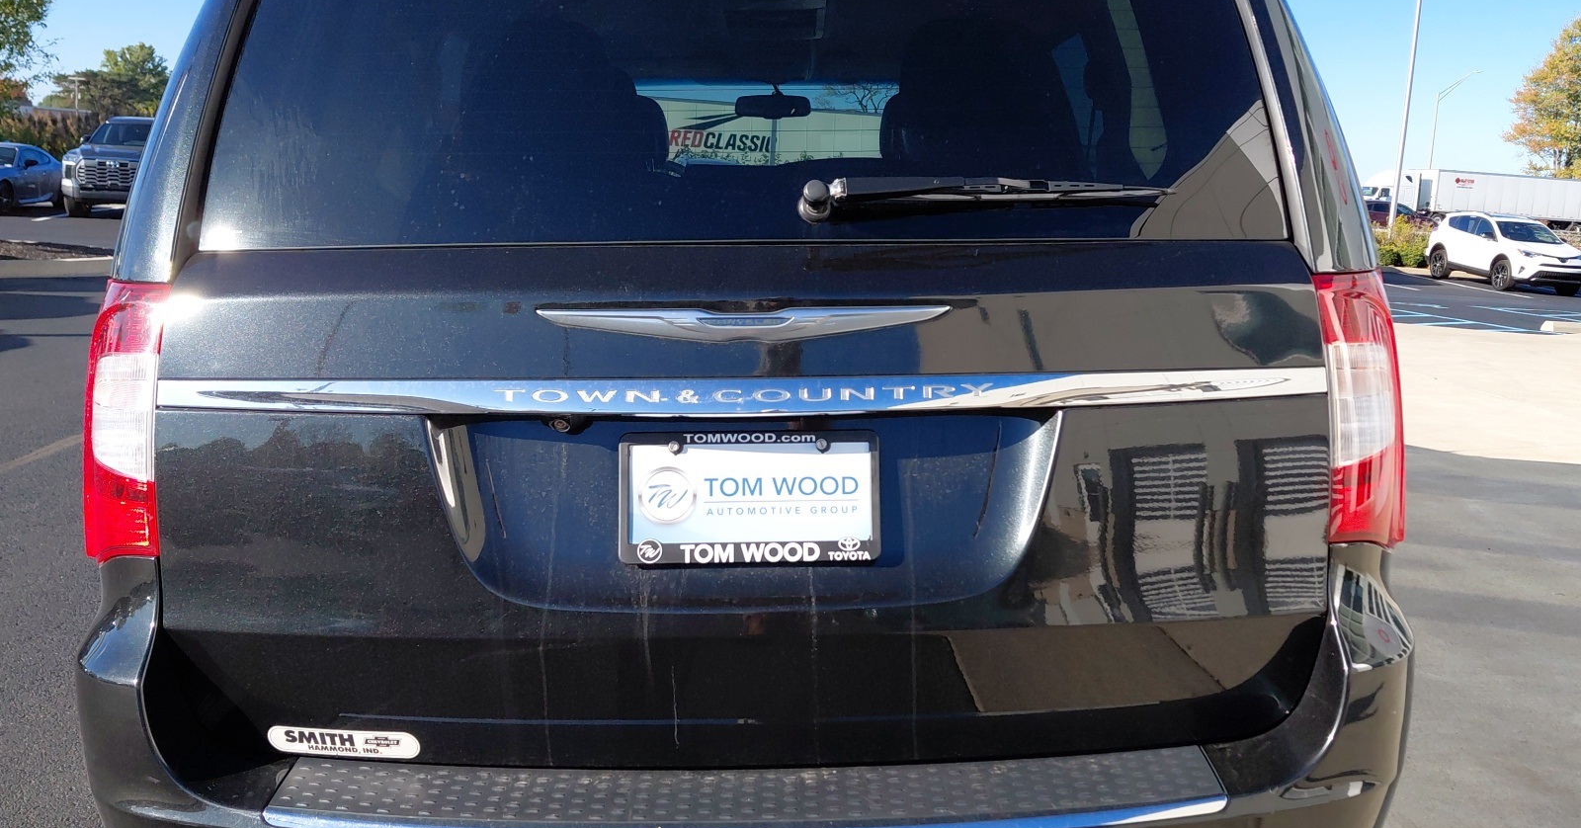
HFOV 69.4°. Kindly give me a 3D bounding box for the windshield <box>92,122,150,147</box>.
[{"bbox_3d":[-13.289,-5.672,23.200,1.580,0.160,0.750,-2,51,-18],"label":"windshield"}]

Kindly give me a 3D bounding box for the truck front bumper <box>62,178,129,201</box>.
[{"bbox_3d":[-12.870,-4.280,21.900,2.000,0.430,0.520,0,10,-15],"label":"truck front bumper"}]

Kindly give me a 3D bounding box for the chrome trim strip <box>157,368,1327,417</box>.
[{"bbox_3d":[-0.055,-0.025,1.319,1.390,0.044,0.075,0,11,-1],"label":"chrome trim strip"}]

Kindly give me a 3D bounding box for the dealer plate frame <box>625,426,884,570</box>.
[{"bbox_3d":[-0.049,0.104,1.372,0.314,0.160,0.020,0,3,-1],"label":"dealer plate frame"}]

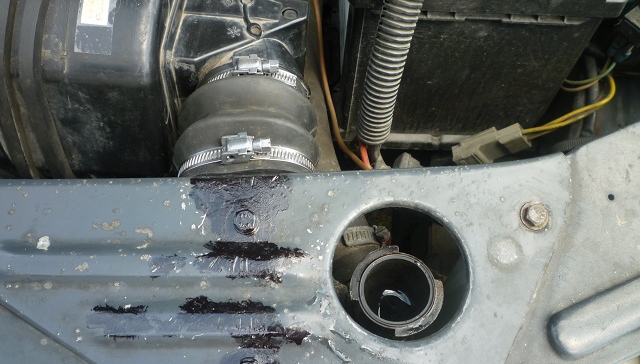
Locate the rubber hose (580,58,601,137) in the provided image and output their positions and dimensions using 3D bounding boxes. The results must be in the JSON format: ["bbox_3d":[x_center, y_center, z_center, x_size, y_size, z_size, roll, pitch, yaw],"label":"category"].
[{"bbox_3d":[0.248,-0.078,0.490,0.014,0.011,0.073,3,88,0],"label":"rubber hose"}]

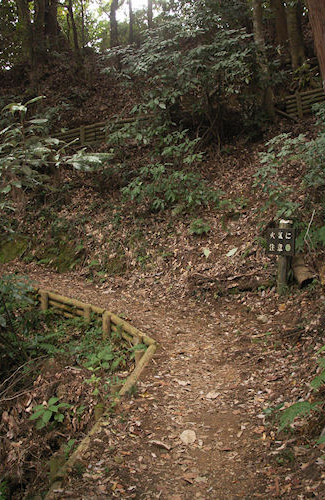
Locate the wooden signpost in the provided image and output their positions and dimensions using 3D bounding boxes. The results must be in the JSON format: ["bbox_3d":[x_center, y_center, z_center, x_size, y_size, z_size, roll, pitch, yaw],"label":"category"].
[{"bbox_3d":[1.256,0.079,5.500,0.155,0.760,0.360,-3,6,-40],"label":"wooden signpost"}]

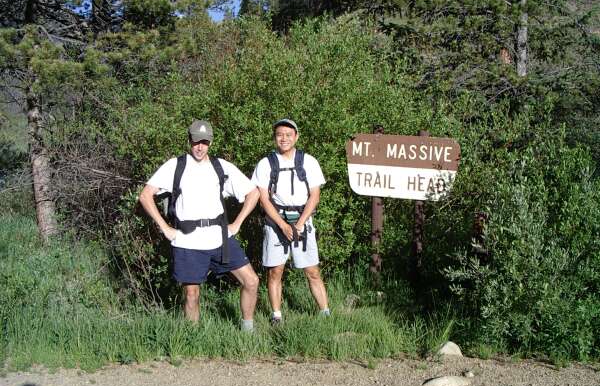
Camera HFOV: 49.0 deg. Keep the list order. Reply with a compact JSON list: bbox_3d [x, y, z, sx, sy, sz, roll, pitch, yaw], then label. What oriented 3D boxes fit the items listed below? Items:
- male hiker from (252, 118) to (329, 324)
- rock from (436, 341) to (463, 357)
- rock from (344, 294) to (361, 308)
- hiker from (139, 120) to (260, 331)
[{"bbox_3d":[-0.081,0.251,5.600,0.620,1.750,0.420,0,4,-6],"label":"male hiker"},{"bbox_3d":[1.112,1.161,4.900,0.190,0.120,0.150,0,4,0],"label":"rock"},{"bbox_3d":[0.490,1.018,6.150,0.155,0.140,0.150,0,4,0],"label":"rock"},{"bbox_3d":[-0.827,0.284,5.420,0.960,1.770,0.500,-1,4,-12],"label":"hiker"}]

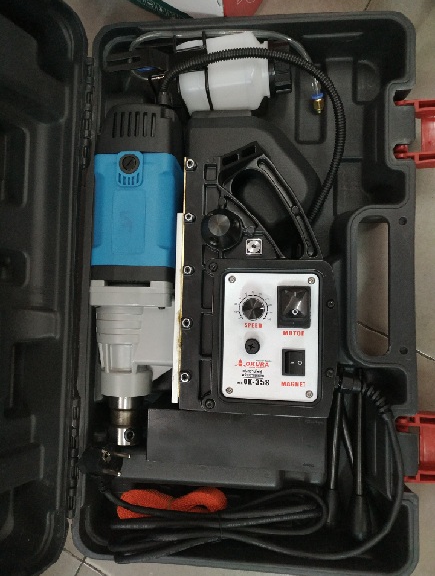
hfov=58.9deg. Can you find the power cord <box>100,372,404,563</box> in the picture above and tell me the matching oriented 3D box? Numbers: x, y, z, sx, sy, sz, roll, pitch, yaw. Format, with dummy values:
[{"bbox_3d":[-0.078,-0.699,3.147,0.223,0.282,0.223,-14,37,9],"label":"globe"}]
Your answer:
[{"bbox_3d":[0.030,0.190,0.397,0.315,0.075,0.210,0,87,5],"label":"power cord"}]

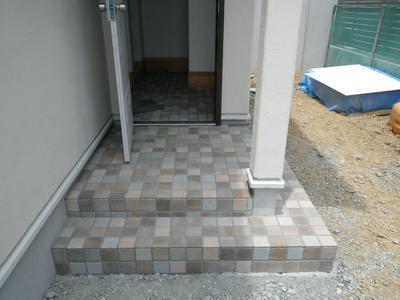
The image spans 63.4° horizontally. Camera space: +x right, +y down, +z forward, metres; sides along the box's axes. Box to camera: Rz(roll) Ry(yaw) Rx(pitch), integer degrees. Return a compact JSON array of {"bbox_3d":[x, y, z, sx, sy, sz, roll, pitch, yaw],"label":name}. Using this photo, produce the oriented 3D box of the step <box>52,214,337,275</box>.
[{"bbox_3d":[-0.032,0.599,2.068,1.682,0.202,0.300,0,24,-1],"label":"step"}]

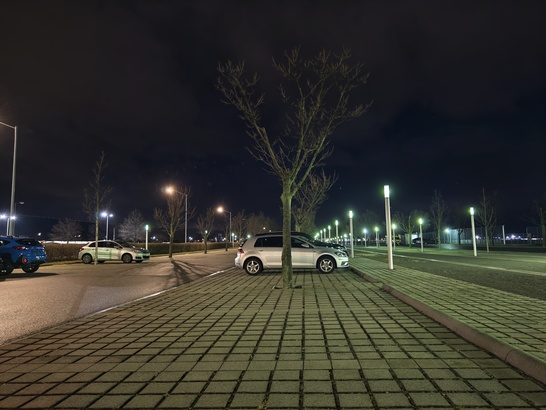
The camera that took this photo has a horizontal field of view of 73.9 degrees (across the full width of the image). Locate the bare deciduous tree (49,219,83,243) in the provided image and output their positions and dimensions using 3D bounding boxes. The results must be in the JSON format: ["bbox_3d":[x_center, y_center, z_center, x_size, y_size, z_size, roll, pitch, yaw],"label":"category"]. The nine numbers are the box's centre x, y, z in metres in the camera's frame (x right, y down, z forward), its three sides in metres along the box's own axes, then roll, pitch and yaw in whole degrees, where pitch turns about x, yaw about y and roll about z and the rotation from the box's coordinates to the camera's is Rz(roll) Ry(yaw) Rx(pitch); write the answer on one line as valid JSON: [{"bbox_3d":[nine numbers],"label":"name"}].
[{"bbox_3d":[-27.307,4.260,48.265,4.600,5.000,4.600,-2,-6,5],"label":"bare deciduous tree"}]

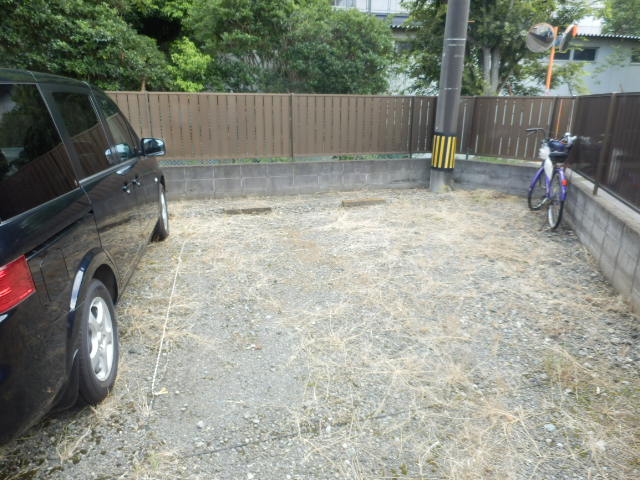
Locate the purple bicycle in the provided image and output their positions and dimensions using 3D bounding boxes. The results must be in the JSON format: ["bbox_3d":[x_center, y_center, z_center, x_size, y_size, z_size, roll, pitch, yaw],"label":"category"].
[{"bbox_3d":[2.857,-0.788,5.545,0.560,1.070,1.720,5,18,12],"label":"purple bicycle"}]

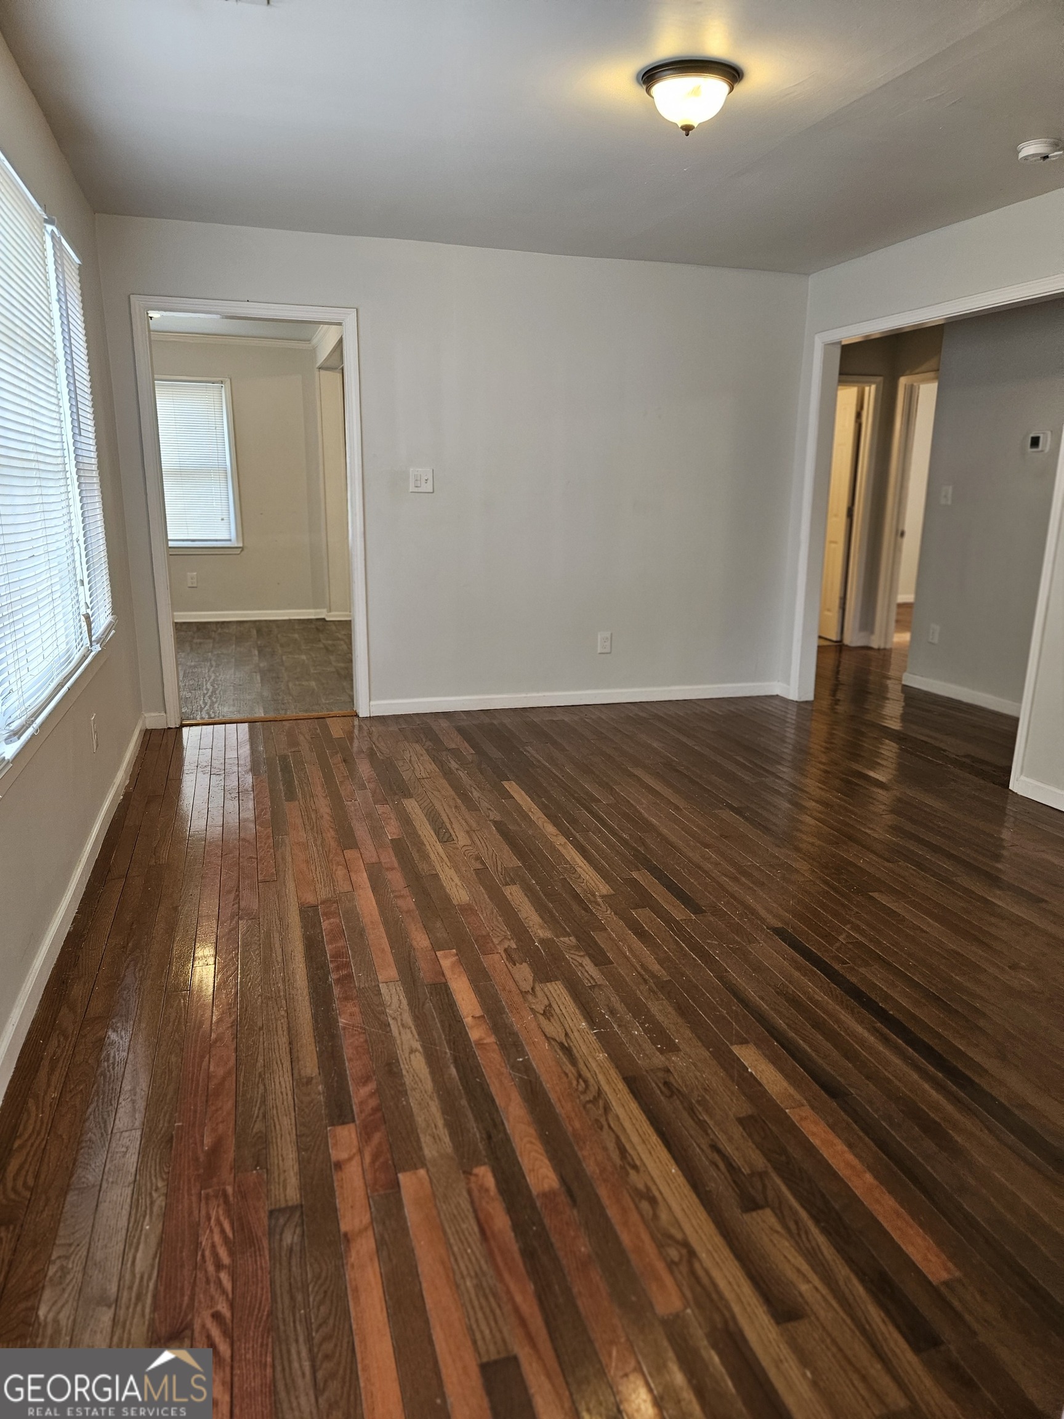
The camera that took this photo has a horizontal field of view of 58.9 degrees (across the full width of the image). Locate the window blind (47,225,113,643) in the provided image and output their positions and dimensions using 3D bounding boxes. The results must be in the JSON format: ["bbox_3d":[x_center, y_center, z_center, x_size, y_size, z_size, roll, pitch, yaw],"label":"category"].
[{"bbox_3d":[-1.572,-0.918,3.322,0.040,1.340,0.548,-3,14,-16],"label":"window blind"}]

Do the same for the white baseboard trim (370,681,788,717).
[{"bbox_3d":[0.320,-0.072,5.521,2.533,0.087,0.016,-3,14,-16],"label":"white baseboard trim"}]

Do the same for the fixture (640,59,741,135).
[{"bbox_3d":[0.462,-1.772,2.774,0.294,0.144,0.294,1,14,0],"label":"fixture"}]

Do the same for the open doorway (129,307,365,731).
[{"bbox_3d":[-1.396,-0.959,4.838,1.044,2.084,0.140,-3,14,-16],"label":"open doorway"}]

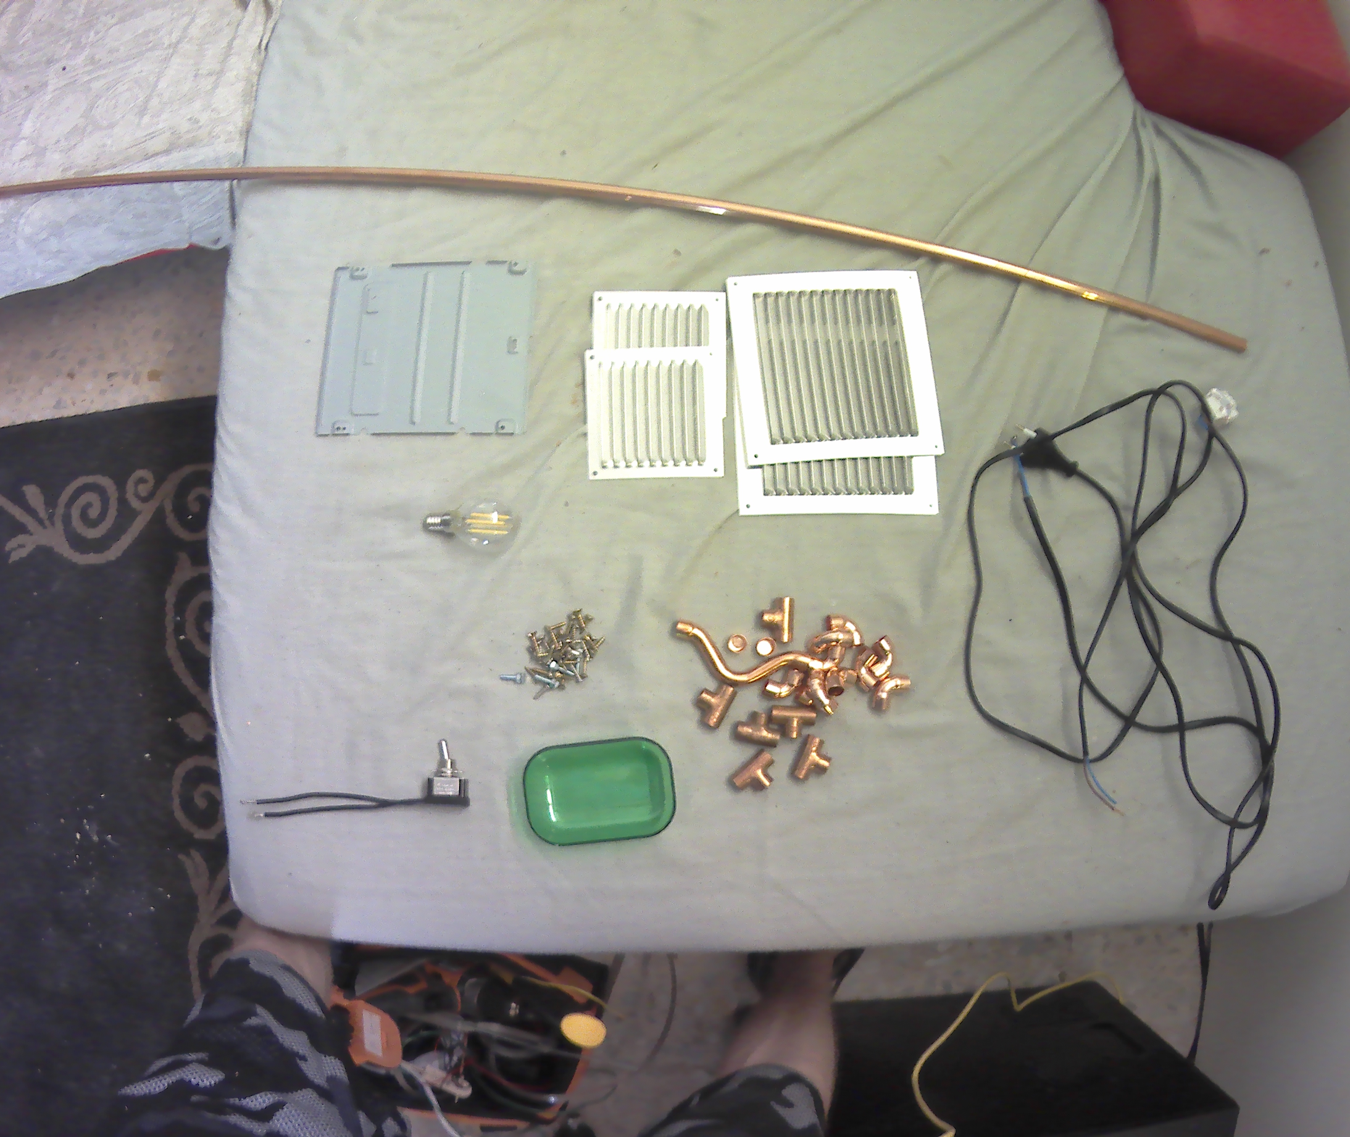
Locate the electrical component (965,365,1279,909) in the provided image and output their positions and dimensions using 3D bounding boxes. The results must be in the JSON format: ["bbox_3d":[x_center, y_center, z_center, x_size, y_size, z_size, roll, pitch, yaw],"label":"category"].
[{"bbox_3d":[0.360,0.061,0.634,0.250,0.042,0.432,4,84,0],"label":"electrical component"}]

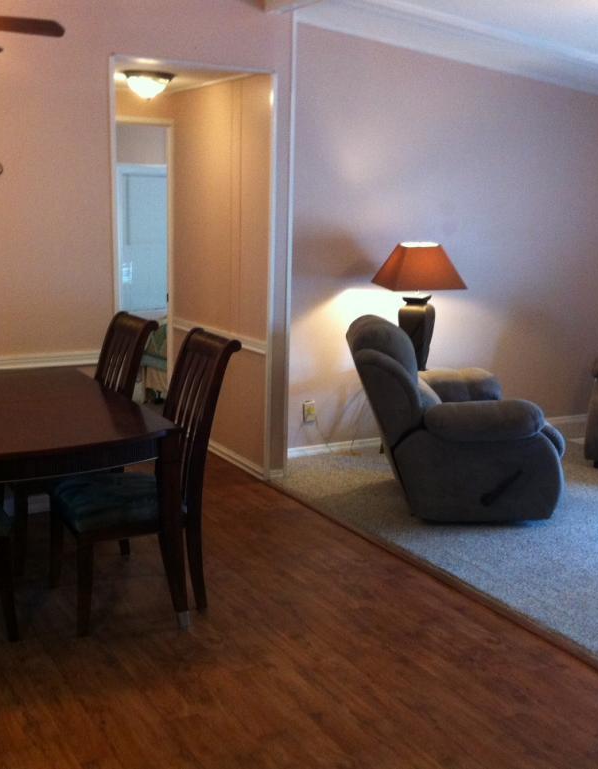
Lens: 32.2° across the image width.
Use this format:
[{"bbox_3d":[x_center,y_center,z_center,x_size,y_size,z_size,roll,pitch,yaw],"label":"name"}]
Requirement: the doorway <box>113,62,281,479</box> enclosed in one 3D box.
[{"bbox_3d":[-0.549,-0.532,5.467,0.881,2.218,0.119,-4,12,-26],"label":"doorway"}]

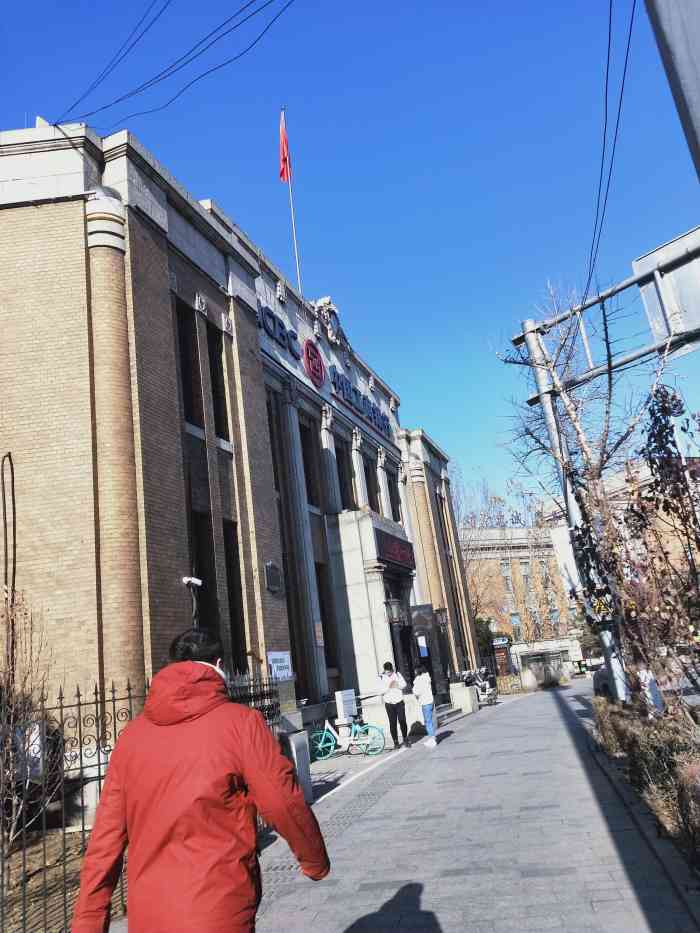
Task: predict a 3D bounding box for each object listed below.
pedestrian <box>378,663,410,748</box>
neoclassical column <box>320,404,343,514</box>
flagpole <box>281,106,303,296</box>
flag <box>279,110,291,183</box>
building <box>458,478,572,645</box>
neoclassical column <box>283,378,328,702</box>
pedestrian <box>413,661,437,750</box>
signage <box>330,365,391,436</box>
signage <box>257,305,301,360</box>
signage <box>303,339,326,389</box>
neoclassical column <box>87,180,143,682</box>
[{"bbox_3d":[0.875,4.898,12.800,0.600,1.680,0.420,-4,-16,-14],"label":"pedestrian"},{"bbox_3d":[-0.204,1.951,16.610,0.450,7.422,0.450,-13,-16,19],"label":"neoclassical column"},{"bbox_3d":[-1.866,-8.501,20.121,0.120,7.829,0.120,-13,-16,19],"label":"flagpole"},{"bbox_3d":[-2.194,-10.654,20.772,0.350,2.935,0.500,-12,-16,14],"label":"flag"},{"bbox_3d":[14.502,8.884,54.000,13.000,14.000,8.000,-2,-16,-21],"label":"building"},{"bbox_3d":[-1.060,1.481,14.473,0.450,7.422,0.450,-13,-16,19],"label":"neoclassical column"},{"bbox_3d":[1.517,4.937,12.871,0.420,1.630,0.450,-9,-15,3],"label":"pedestrian"},{"bbox_3d":[0.471,-2.045,20.263,0.150,0.880,5.718,-13,-16,19],"label":"signage"},{"bbox_3d":[-1.677,-3.143,14.842,0.150,0.820,2.203,-13,-16,19],"label":"signage"},{"bbox_3d":[-0.937,-2.708,16.672,0.150,1.300,1.409,-13,-16,19],"label":"signage"},{"bbox_3d":[-3.441,-0.462,9.124,0.620,8.576,0.620,-13,-16,19],"label":"neoclassical column"}]

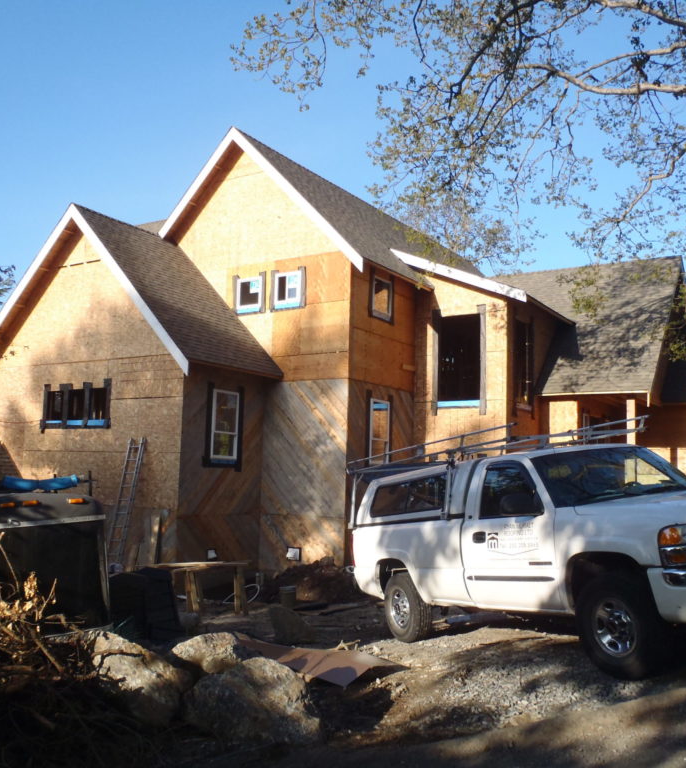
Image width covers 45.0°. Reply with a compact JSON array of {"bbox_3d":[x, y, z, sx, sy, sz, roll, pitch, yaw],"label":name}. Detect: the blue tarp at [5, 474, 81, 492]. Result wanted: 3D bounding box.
[{"bbox_3d":[-3.385,1.117,9.300,0.840,0.210,0.320,0,-5,-28],"label":"blue tarp"}]

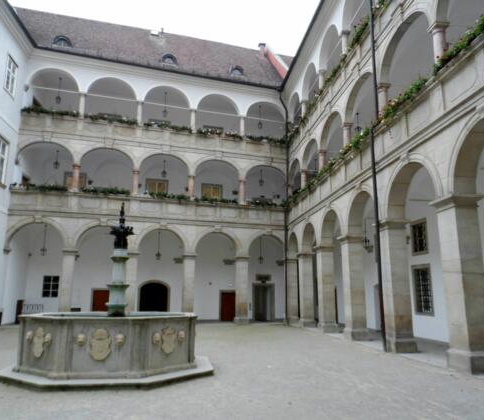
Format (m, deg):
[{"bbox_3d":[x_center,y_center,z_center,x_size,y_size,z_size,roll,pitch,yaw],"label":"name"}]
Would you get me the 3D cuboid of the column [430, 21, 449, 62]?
[{"bbox_3d":[5.905,-4.592,11.527,0.468,1.726,0.468,3,-13,-8],"label":"column"}]

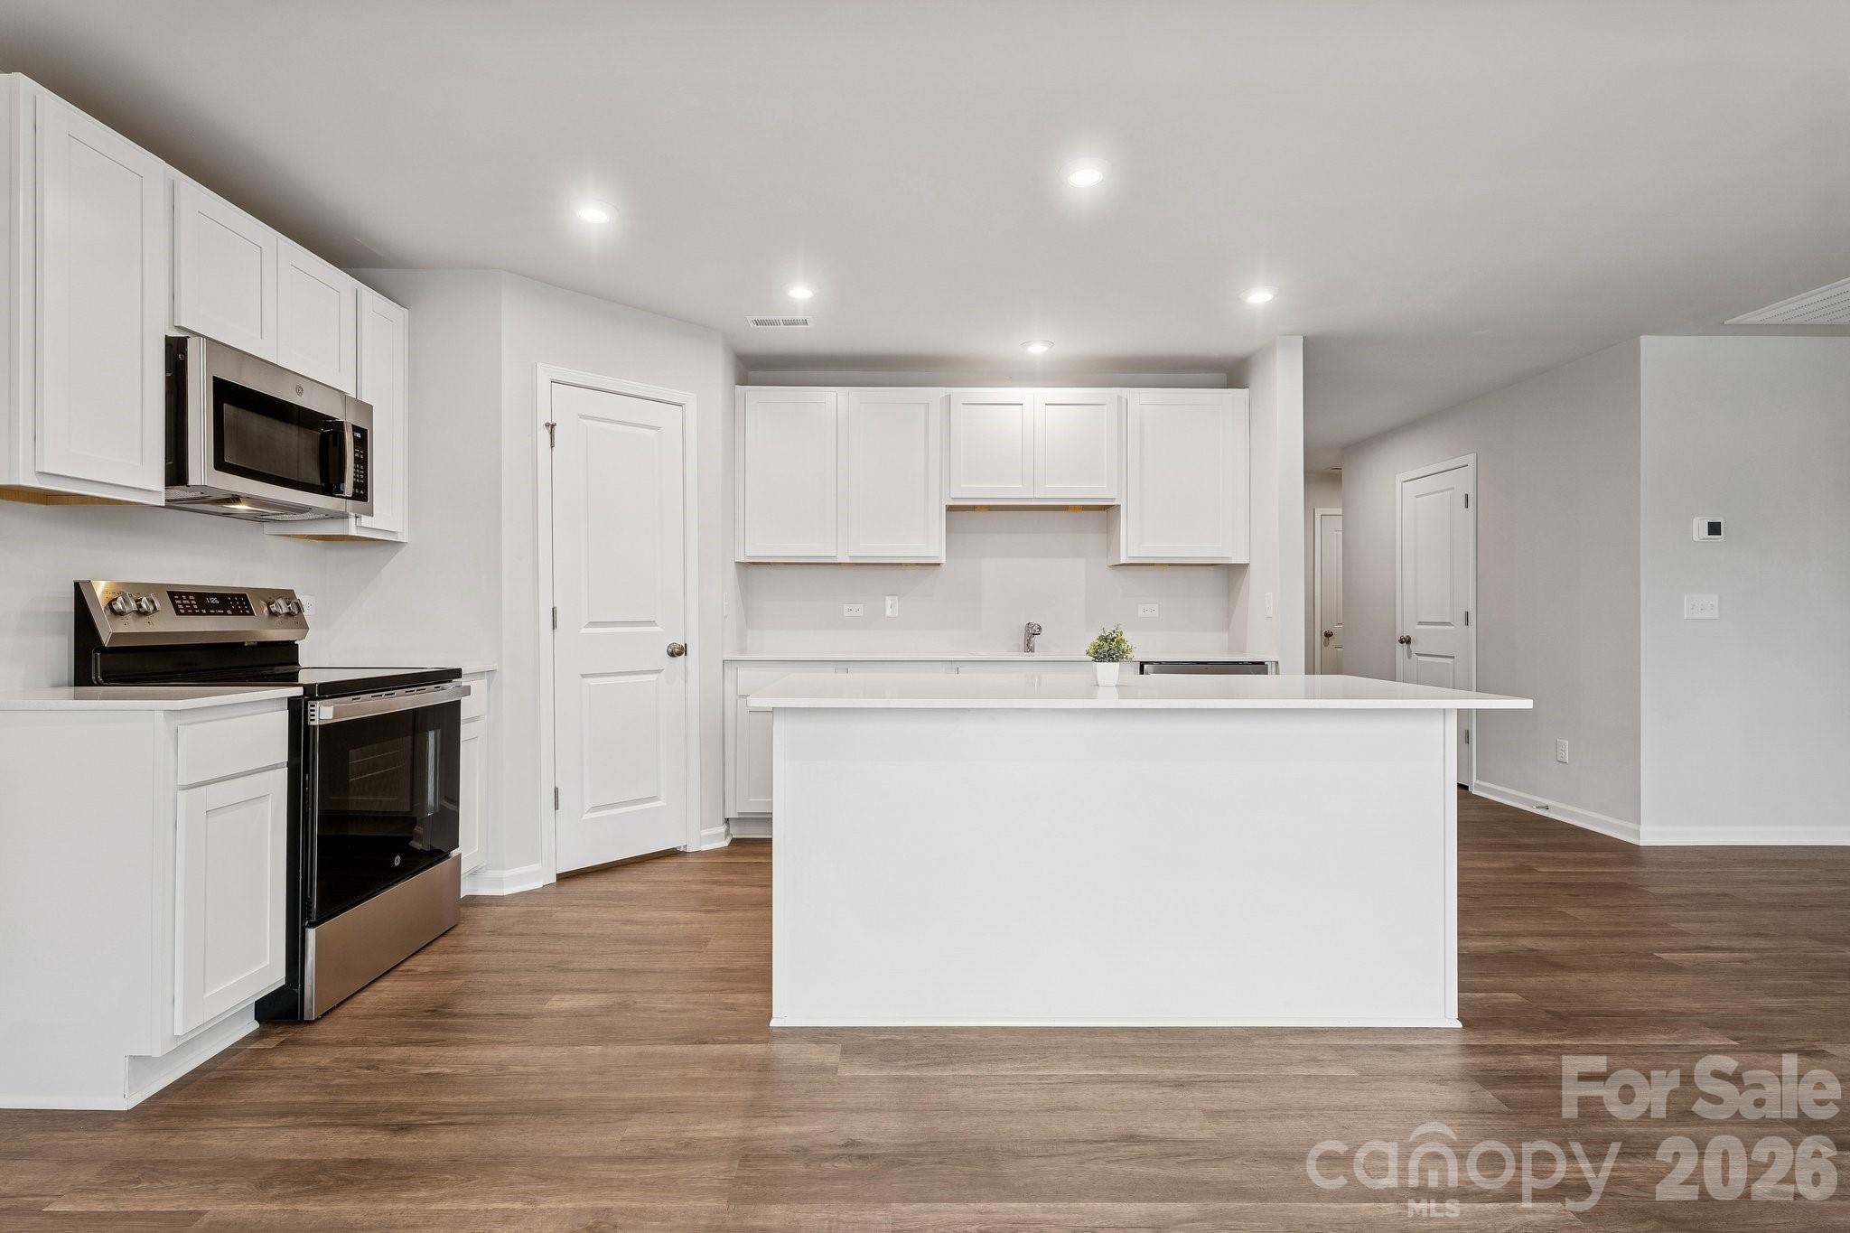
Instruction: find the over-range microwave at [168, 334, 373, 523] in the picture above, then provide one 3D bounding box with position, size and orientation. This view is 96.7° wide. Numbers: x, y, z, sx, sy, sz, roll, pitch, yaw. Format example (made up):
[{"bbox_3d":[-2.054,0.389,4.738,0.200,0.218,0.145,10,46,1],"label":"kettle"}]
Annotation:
[{"bbox_3d":[-2.145,-0.550,2.555,0.440,0.410,0.710,0,0,0],"label":"over-range microwave"}]

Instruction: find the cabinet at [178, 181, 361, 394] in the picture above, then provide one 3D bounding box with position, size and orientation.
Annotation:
[{"bbox_3d":[-2.200,-0.990,2.565,0.345,0.468,0.720,0,0,0],"label":"cabinet"}]

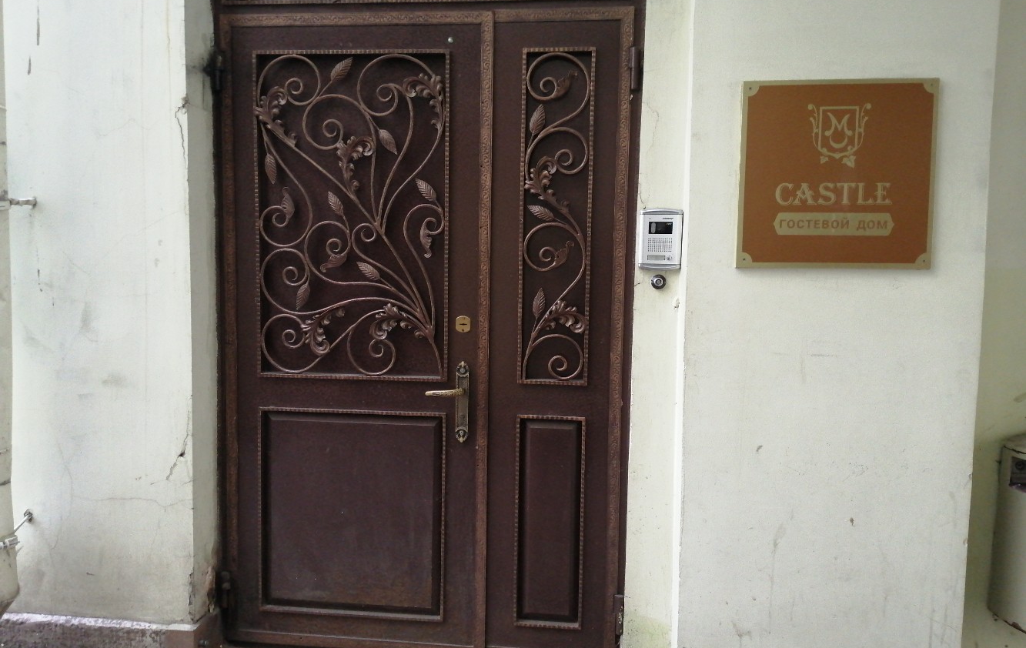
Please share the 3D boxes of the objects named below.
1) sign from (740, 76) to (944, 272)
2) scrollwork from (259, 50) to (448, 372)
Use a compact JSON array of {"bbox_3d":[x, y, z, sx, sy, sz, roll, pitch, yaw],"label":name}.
[{"bbox_3d":[0.842,-0.388,2.089,0.488,0.486,0.020,1,4,7],"label":"sign"},{"bbox_3d":[-0.529,-0.355,2.622,0.645,1.050,0.040,1,4,6],"label":"scrollwork"}]

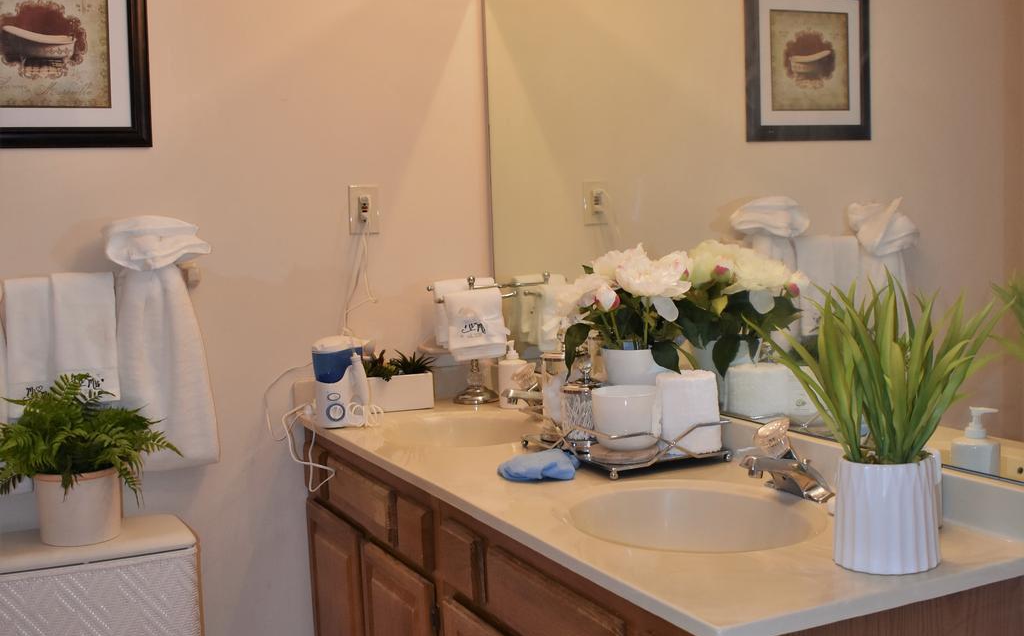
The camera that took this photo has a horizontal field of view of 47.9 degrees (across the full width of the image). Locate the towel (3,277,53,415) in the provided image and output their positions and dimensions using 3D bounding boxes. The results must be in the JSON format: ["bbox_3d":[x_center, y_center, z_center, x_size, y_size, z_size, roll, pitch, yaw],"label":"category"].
[{"bbox_3d":[-1.113,0.065,2.644,0.092,0.315,0.045,-4,6,-25],"label":"towel"}]

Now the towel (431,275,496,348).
[{"bbox_3d":[-0.125,-0.019,3.083,0.157,0.181,0.045,-4,6,-26],"label":"towel"}]

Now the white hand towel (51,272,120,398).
[{"bbox_3d":[-0.968,0.045,2.611,0.140,0.300,0.060,-4,5,-26],"label":"white hand towel"}]

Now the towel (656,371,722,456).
[{"bbox_3d":[0.340,0.186,2.245,0.135,0.162,0.045,-5,6,-27],"label":"towel"}]

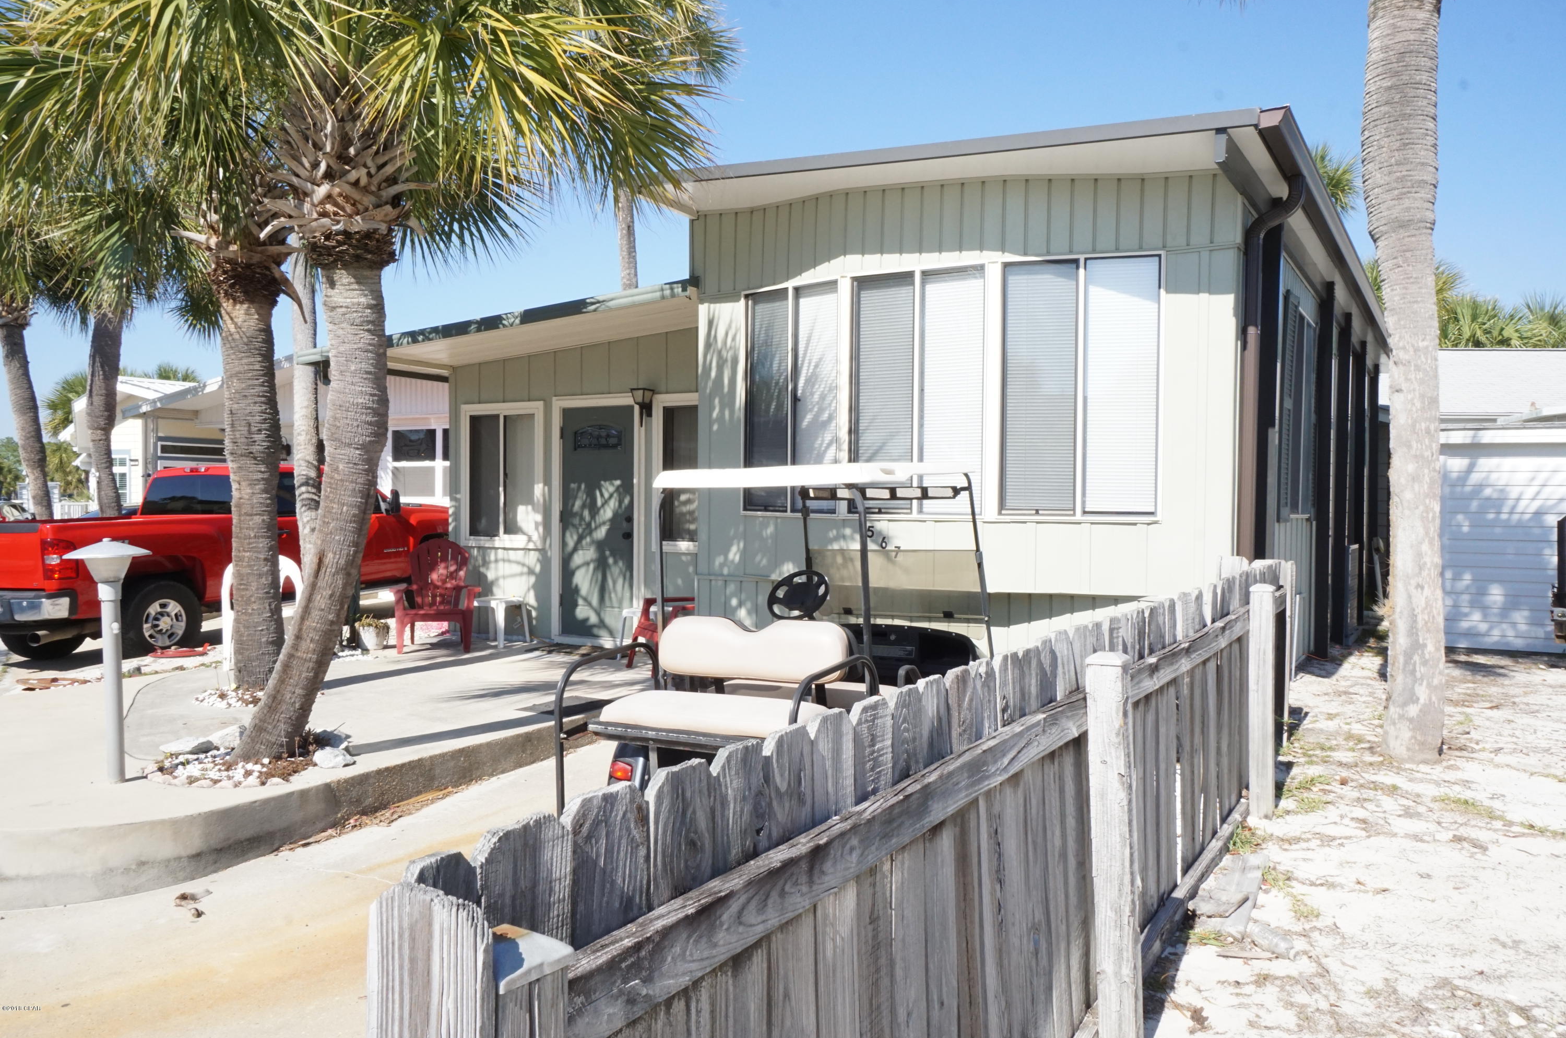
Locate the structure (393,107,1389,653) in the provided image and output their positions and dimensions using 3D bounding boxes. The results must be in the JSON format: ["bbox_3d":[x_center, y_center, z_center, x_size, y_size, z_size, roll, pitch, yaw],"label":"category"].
[{"bbox_3d":[1.727,-0.653,12.903,8.170,3.620,9.950,1,1,30],"label":"structure"}]

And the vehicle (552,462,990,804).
[{"bbox_3d":[0.198,0.559,5.656,1.200,1.740,2.800,1,1,27],"label":"vehicle"}]

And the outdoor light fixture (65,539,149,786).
[{"bbox_3d":[-2.997,0.631,5.250,0.335,1.075,0.335,-2,1,-30],"label":"outdoor light fixture"}]

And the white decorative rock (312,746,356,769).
[{"bbox_3d":[-2.127,1.125,5.564,0.188,0.085,0.140,0,1,-21],"label":"white decorative rock"}]

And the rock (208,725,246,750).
[{"bbox_3d":[-2.793,1.099,5.935,0.207,0.105,0.150,0,1,-25],"label":"rock"}]

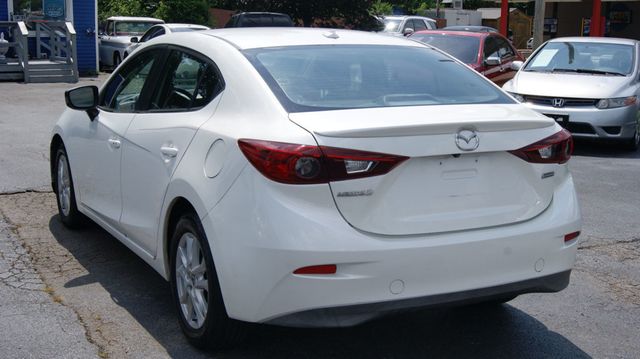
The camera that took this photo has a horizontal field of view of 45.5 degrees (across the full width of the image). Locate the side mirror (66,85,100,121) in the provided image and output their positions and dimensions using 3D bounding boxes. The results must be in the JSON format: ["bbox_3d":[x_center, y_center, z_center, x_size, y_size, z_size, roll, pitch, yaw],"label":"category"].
[{"bbox_3d":[-1.537,-0.483,4.898,0.215,0.200,0.160,-5,12,-29],"label":"side mirror"}]

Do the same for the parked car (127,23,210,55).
[{"bbox_3d":[-3.703,-3.213,19.200,1.800,1.420,4.600,-6,12,-33],"label":"parked car"}]

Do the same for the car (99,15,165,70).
[{"bbox_3d":[-6.239,-4.394,25.000,1.950,1.850,5.100,-5,11,-28],"label":"car"}]

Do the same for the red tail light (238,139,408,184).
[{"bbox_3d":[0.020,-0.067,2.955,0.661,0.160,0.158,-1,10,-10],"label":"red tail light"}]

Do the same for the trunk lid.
[{"bbox_3d":[0.513,-0.053,3.217,1.280,0.500,0.470,-5,12,-29],"label":"trunk lid"}]

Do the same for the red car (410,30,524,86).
[{"bbox_3d":[2.479,-1.980,14.000,1.850,1.460,4.800,6,11,28],"label":"red car"}]

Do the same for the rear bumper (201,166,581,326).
[{"bbox_3d":[0.448,0.203,3.373,1.790,0.660,0.780,-5,12,-29],"label":"rear bumper"}]

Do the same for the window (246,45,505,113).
[{"bbox_3d":[0.258,-0.517,3.595,1.244,0.140,0.763,-5,35,-29],"label":"window"}]

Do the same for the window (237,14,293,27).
[{"bbox_3d":[-1.514,-4.375,21.200,1.450,0.420,0.160,-3,11,-21],"label":"window"}]

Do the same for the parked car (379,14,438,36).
[{"bbox_3d":[3.380,-6.130,32.900,1.860,1.740,4.750,10,14,39],"label":"parked car"}]

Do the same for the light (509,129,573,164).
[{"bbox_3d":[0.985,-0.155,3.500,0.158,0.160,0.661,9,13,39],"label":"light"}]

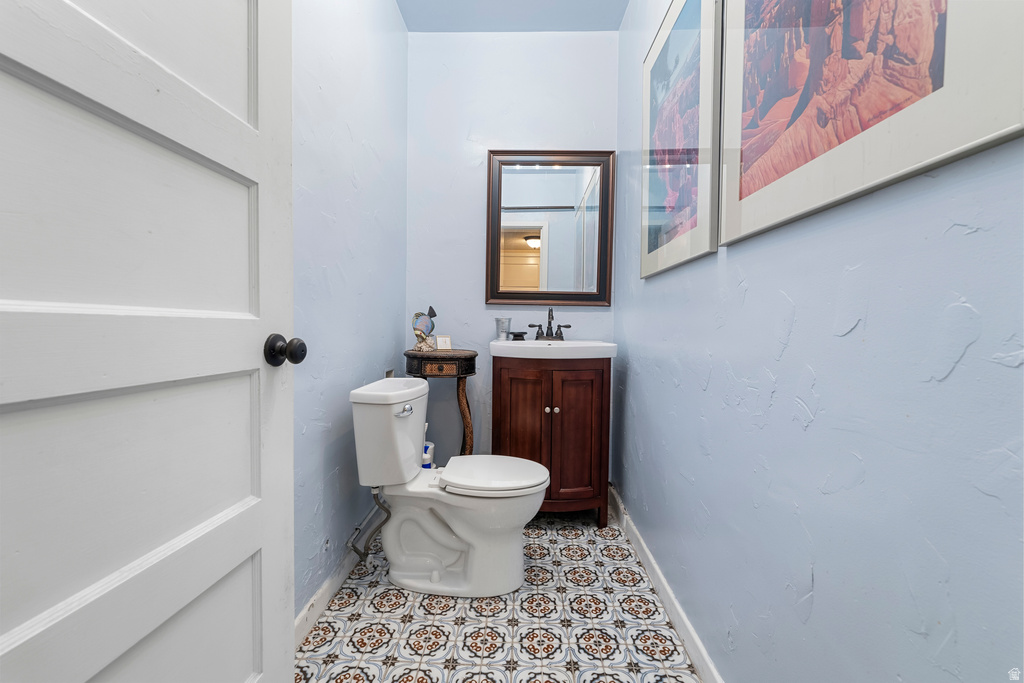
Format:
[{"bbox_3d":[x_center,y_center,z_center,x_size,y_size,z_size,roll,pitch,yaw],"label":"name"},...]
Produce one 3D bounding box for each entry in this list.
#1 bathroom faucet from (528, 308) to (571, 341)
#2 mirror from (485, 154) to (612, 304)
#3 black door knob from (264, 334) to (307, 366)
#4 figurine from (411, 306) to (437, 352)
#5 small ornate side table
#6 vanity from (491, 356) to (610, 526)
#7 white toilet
[{"bbox_3d":[0.202,-0.092,2.094,0.228,0.178,0.145,0,1,2],"label":"bathroom faucet"},{"bbox_3d":[0.210,-0.619,2.184,0.692,0.848,0.035,0,1,2],"label":"mirror"},{"bbox_3d":[-0.481,0.020,0.851,0.061,0.067,0.067,1,1,9],"label":"black door knob"},{"bbox_3d":[-0.442,-0.062,1.988,0.128,0.225,0.100,0,1,2],"label":"figurine"},{"bbox_3d":[-0.361,0.470,2.027,0.375,0.840,0.375,0,1,-7],"label":"small ornate side table"},{"bbox_3d":[0.194,0.484,2.037,0.567,0.820,0.360,0,1,2],"label":"vanity"},{"bbox_3d":[-0.194,0.532,1.503,0.675,0.733,0.420,0,1,-2],"label":"white toilet"}]

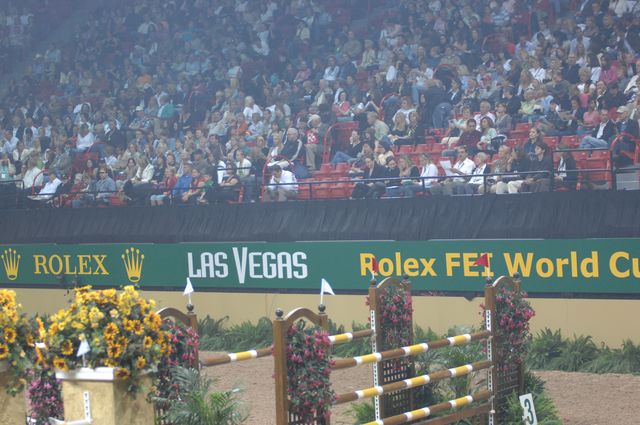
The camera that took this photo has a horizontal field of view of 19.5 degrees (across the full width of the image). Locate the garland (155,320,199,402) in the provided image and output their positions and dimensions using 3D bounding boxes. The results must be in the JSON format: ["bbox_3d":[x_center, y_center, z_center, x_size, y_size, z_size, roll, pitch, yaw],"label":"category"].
[{"bbox_3d":[-1.462,1.502,18.800,0.190,0.830,0.640,-2,1,31],"label":"garland"}]

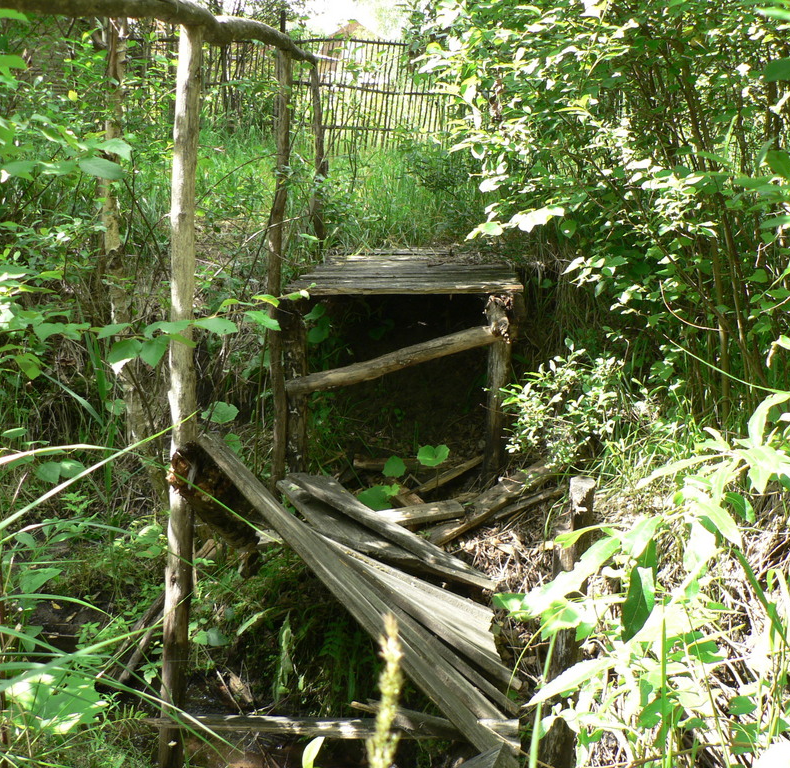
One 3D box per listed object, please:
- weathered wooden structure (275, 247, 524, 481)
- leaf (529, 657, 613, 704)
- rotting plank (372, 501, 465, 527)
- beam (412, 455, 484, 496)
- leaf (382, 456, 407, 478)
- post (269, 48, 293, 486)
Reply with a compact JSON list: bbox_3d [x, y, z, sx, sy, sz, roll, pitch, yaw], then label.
[{"bbox_3d":[0.065,-0.151,5.816,1.170,0.970,1.400,1,14,3],"label":"weathered wooden structure"},{"bbox_3d":[0.338,0.571,2.040,0.185,0.022,0.052,-20,39,-22],"label":"leaf"},{"bbox_3d":[0.092,0.581,4.779,0.440,0.040,0.140,-6,15,-21],"label":"rotting plank"},{"bbox_3d":[0.253,0.444,5.238,0.540,0.030,0.070,-21,24,-36],"label":"beam"},{"bbox_3d":[-0.002,0.406,5.203,0.115,0.115,0.030,0,-23,0],"label":"leaf"},{"bbox_3d":[-0.541,-0.461,5.016,0.068,2.141,0.068,2,14,-1],"label":"post"}]

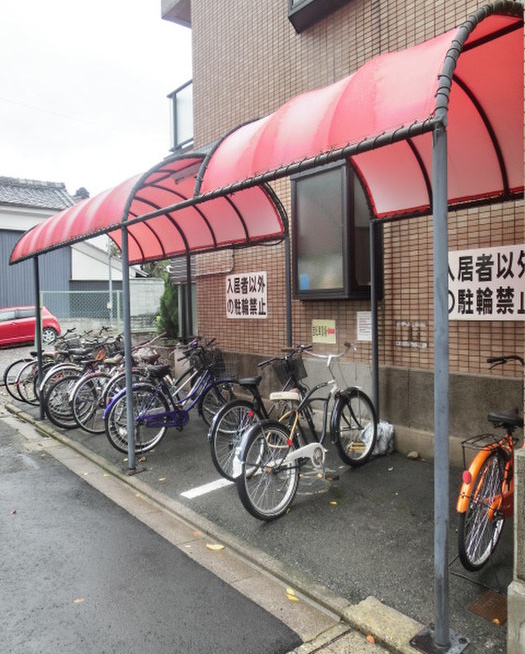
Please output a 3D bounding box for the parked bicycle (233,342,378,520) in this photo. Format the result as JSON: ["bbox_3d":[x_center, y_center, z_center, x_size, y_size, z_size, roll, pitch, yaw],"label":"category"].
[{"bbox_3d":[0.412,0.699,3.958,0.660,1.180,1.870,1,3,40],"label":"parked bicycle"}]

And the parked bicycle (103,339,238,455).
[{"bbox_3d":[-0.814,0.713,5.416,1.820,1.100,0.580,-3,3,-36],"label":"parked bicycle"}]

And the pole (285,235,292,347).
[{"bbox_3d":[0.308,0.065,5.814,0.065,2.242,0.065,-3,3,-39],"label":"pole"}]

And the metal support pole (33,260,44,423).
[{"bbox_3d":[-2.978,0.161,6.749,0.070,2.167,0.070,-3,3,-39],"label":"metal support pole"}]

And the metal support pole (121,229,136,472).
[{"bbox_3d":[-1.225,0.209,4.598,0.065,2.194,0.065,-3,3,-39],"label":"metal support pole"}]

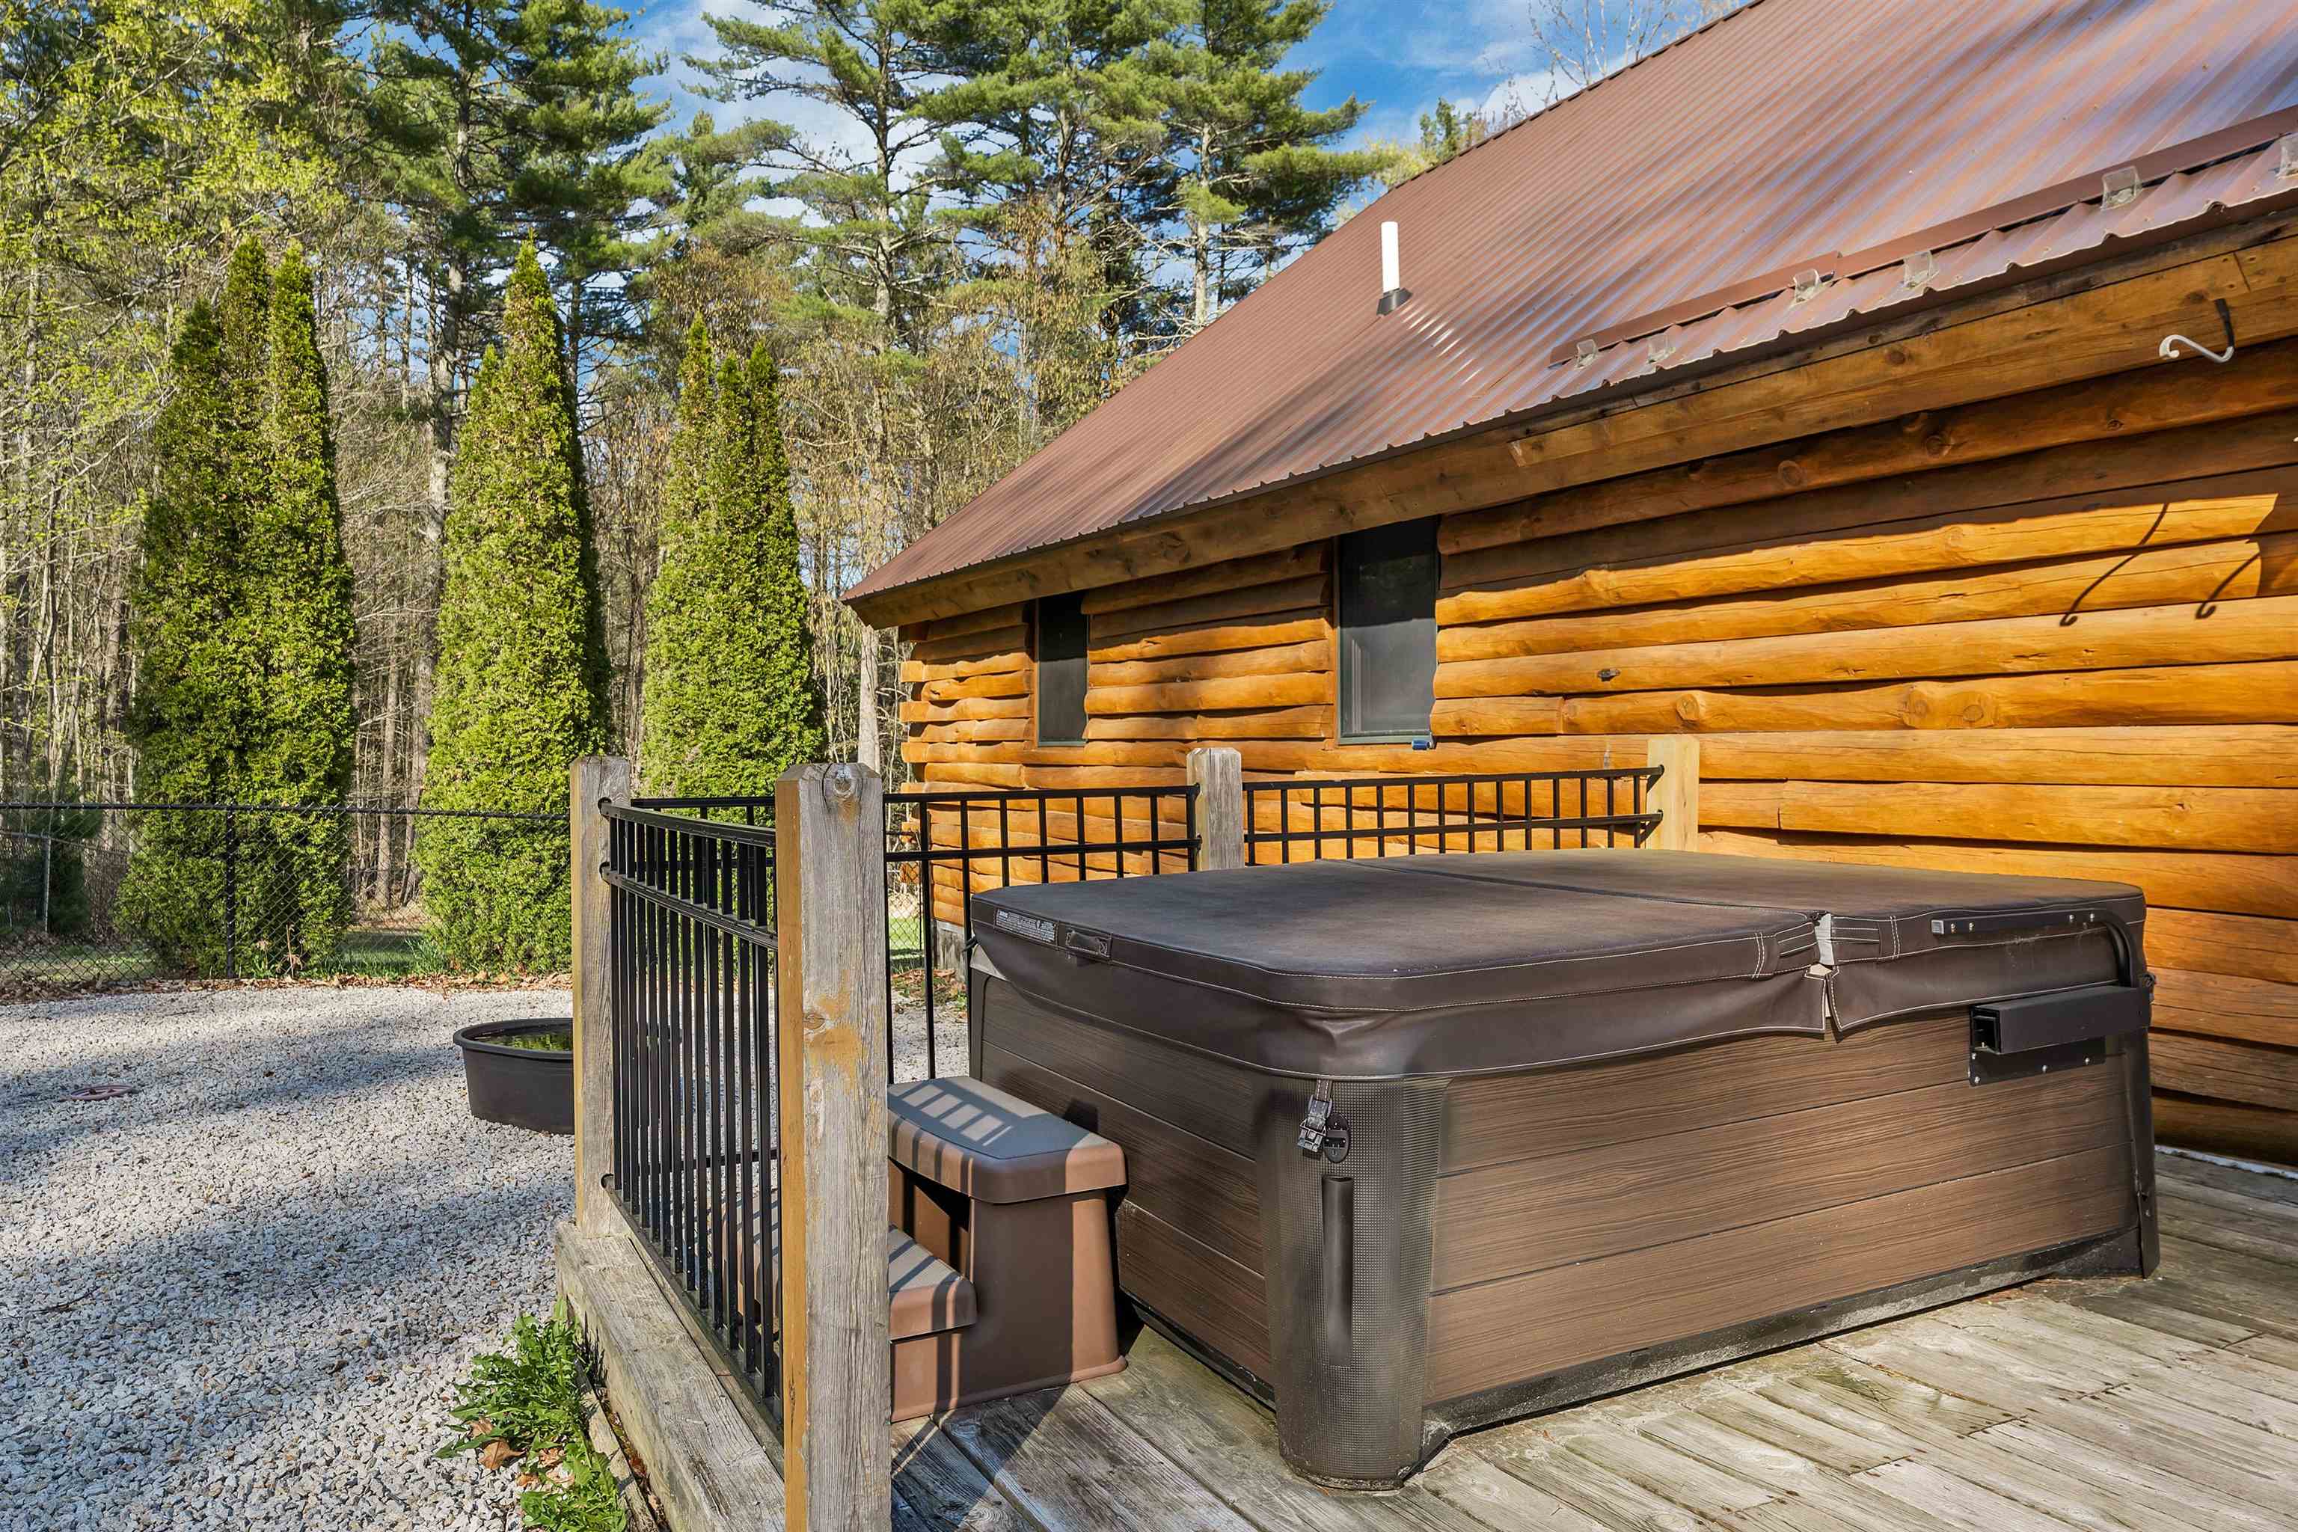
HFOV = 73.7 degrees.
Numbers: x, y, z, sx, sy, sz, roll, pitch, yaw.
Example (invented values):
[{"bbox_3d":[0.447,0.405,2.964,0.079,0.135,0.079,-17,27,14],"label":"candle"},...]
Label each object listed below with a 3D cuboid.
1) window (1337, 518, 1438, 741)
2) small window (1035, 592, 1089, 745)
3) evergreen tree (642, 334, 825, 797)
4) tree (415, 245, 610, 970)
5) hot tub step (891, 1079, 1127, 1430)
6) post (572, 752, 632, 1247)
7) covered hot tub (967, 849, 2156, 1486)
[{"bbox_3d":[1.189,-0.651,7.403,0.100,1.060,0.832,-1,1,-28],"label":"window"},{"bbox_3d":[-0.568,-0.690,10.755,0.100,1.060,0.878,-1,1,-28],"label":"small window"},{"bbox_3d":[-3.337,-0.894,12.300,1.413,5.133,1.413,-1,1,-15],"label":"evergreen tree"},{"bbox_3d":[-5.020,-1.241,12.100,1.475,5.716,1.475,-1,1,-22],"label":"tree"},{"bbox_3d":[-0.447,0.886,2.926,0.604,0.410,0.695,-1,1,-28],"label":"hot tub step"},{"bbox_3d":[-1.284,0.530,3.584,0.116,1.108,0.116,-1,1,-28],"label":"post"},{"bbox_3d":[0.873,0.676,3.554,2.172,0.798,1.624,-1,1,-28],"label":"covered hot tub"}]

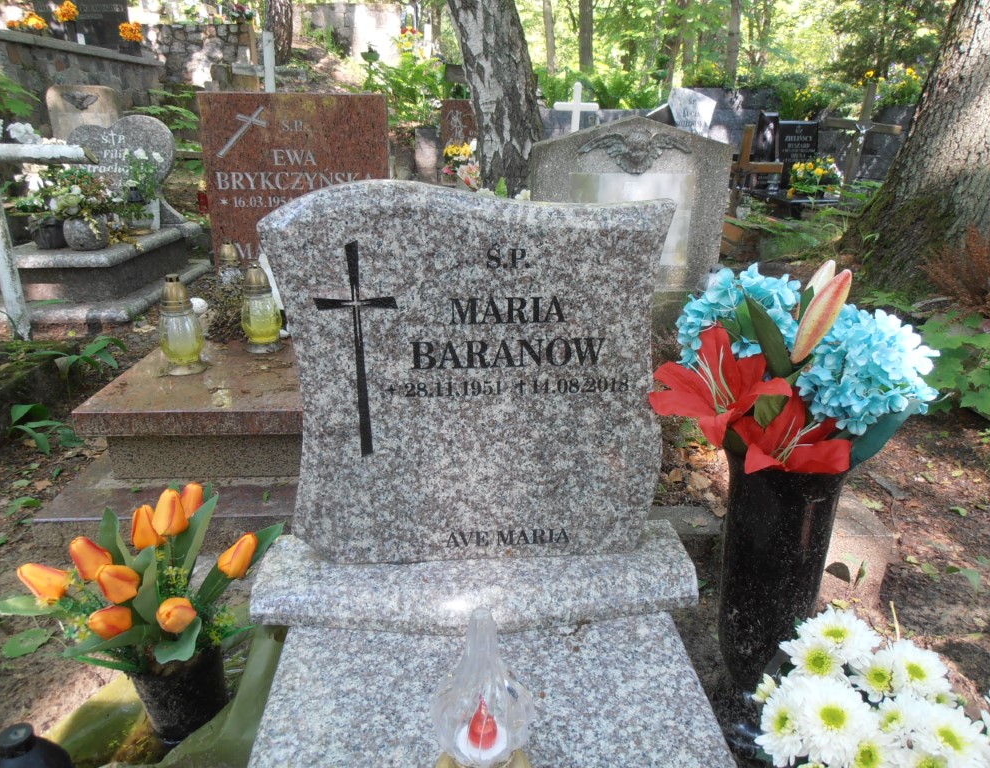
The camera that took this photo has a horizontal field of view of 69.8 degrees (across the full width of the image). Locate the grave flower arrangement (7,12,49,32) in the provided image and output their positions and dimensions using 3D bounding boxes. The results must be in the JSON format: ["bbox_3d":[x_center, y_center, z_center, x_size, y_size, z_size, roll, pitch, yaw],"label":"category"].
[{"bbox_3d":[-3.733,-2.893,5.681,0.340,0.180,0.240,-2,18,-5],"label":"grave flower arrangement"}]

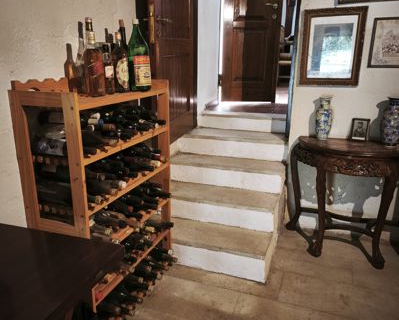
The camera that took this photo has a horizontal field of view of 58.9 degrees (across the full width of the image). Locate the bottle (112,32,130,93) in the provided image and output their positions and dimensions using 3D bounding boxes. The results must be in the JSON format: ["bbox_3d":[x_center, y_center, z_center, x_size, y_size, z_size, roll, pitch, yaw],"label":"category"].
[{"bbox_3d":[-0.389,-0.483,1.764,0.080,0.288,0.080,-3,16,-12],"label":"bottle"}]

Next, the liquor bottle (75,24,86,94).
[{"bbox_3d":[-0.533,-0.461,1.629,0.069,0.317,0.069,-5,17,-17],"label":"liquor bottle"}]

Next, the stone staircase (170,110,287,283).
[{"bbox_3d":[0.189,0.104,2.763,0.952,0.672,1.636,6,17,19],"label":"stone staircase"}]

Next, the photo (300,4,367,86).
[{"bbox_3d":[0.818,-0.689,2.181,0.358,0.457,0.030,6,17,19],"label":"photo"}]

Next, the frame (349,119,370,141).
[{"bbox_3d":[1.003,-0.186,2.201,0.093,0.136,0.030,6,7,19],"label":"frame"}]

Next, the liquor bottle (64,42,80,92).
[{"bbox_3d":[-0.568,-0.395,1.567,0.058,0.223,0.058,-5,17,-19],"label":"liquor bottle"}]

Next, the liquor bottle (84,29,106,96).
[{"bbox_3d":[-0.469,-0.445,1.546,0.087,0.331,0.087,-11,19,-35],"label":"liquor bottle"}]

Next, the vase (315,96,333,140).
[{"bbox_3d":[0.790,-0.259,2.233,0.101,0.270,0.101,6,17,19],"label":"vase"}]

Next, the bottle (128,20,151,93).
[{"bbox_3d":[-0.317,-0.543,1.846,0.113,0.358,0.113,-6,17,-21],"label":"bottle"}]

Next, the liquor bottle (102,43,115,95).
[{"bbox_3d":[-0.424,-0.437,1.696,0.052,0.236,0.052,-4,16,-13],"label":"liquor bottle"}]

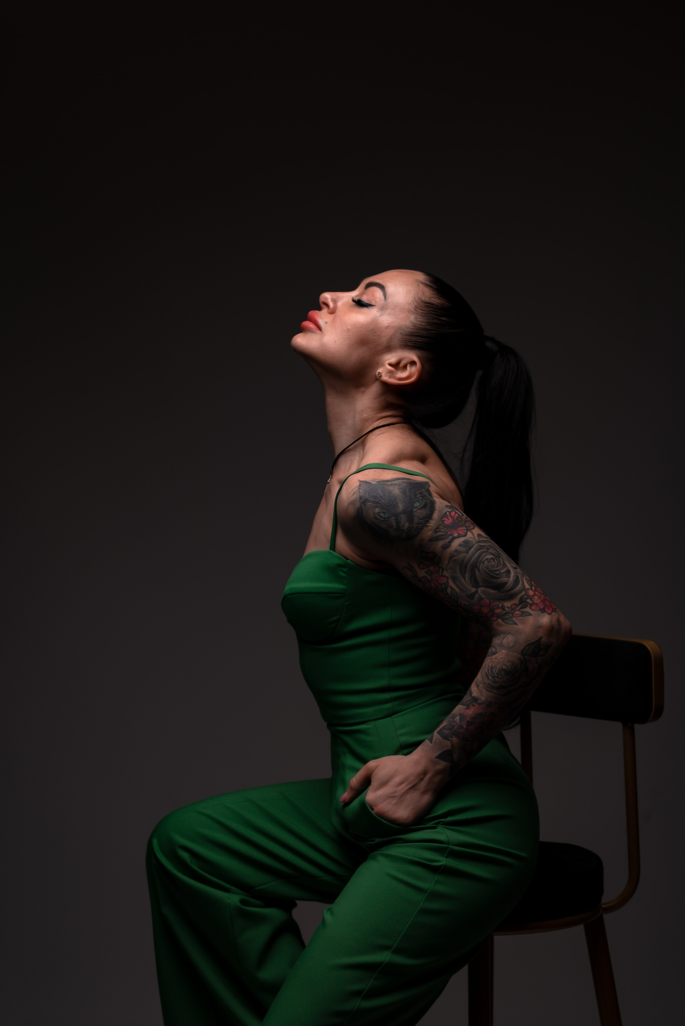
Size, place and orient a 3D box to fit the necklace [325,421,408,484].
[{"bbox_3d":[0.038,-0.084,3.350,0.118,0.092,0.128,0,0,0],"label":"necklace"}]

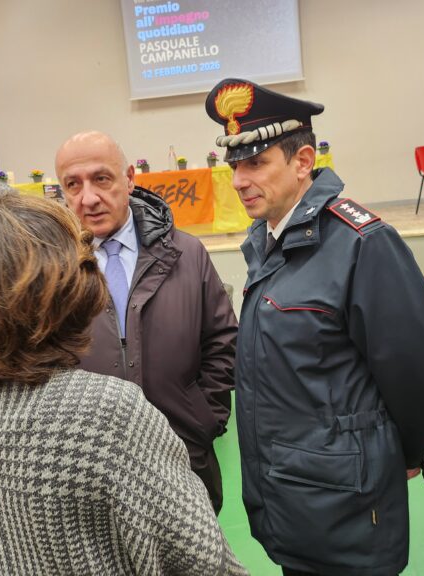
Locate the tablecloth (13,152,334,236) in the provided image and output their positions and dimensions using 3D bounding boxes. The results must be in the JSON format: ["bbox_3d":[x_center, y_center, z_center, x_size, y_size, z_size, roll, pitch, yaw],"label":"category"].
[{"bbox_3d":[-0.477,-0.950,6.072,3.620,0.730,0.680,-4,10,8],"label":"tablecloth"}]

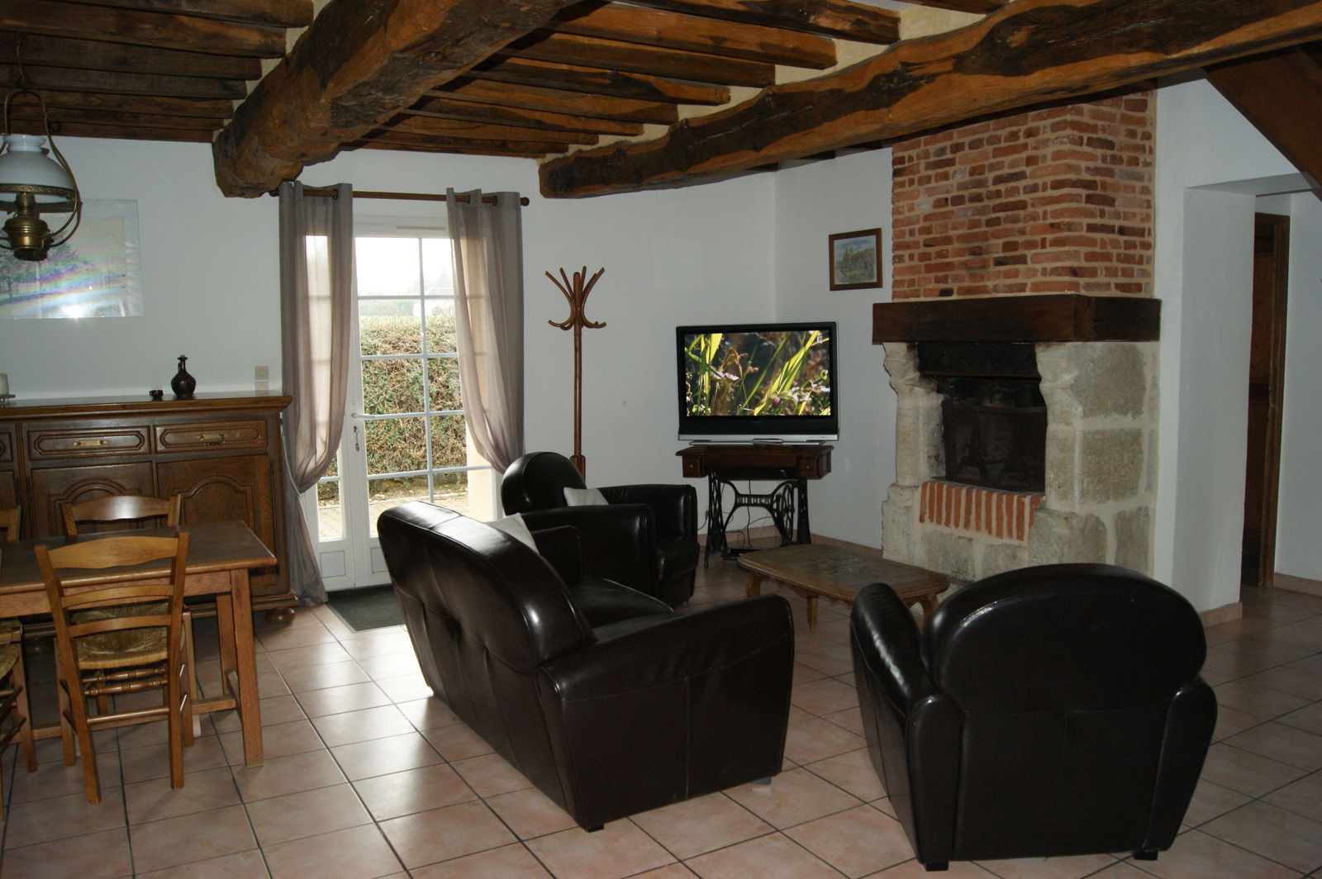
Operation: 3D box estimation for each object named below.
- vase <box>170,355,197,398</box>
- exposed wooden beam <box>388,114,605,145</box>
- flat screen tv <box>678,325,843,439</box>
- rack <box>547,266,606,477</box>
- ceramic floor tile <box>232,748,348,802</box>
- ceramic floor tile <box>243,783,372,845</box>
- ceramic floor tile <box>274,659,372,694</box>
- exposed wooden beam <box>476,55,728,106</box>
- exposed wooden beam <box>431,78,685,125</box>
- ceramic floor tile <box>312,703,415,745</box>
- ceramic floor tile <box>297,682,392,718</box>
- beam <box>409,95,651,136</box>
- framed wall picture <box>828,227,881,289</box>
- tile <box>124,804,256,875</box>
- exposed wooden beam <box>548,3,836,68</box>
[{"bbox_3d":[-2.563,-0.343,5.314,0.129,0.222,0.129,-3,6,-30],"label":"vase"},{"bbox_3d":[-1.030,-1.787,5.668,1.430,0.100,0.110,-4,5,-30],"label":"exposed wooden beam"},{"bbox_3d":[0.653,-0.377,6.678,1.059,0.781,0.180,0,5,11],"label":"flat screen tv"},{"bbox_3d":[-0.541,-0.125,6.482,0.459,1.992,0.459,-3,6,-30],"label":"rack"},{"bbox_3d":[-1.230,1.109,3.272,0.330,0.010,0.330,-4,6,-30],"label":"ceramic floor tile"},{"bbox_3d":[-1.064,1.129,2.983,0.330,0.010,0.330,-4,6,-30],"label":"ceramic floor tile"},{"bbox_3d":[-1.451,1.034,4.306,0.330,0.010,0.330,-4,6,-30],"label":"ceramic floor tile"},{"bbox_3d":[-0.340,-1.726,4.735,1.500,0.110,0.110,-4,5,-30],"label":"exposed wooden beam"},{"bbox_3d":[-0.587,-1.751,5.075,1.510,0.110,0.110,-4,5,-30],"label":"exposed wooden beam"},{"bbox_3d":[-1.119,1.077,3.728,0.330,0.010,0.330,-4,6,-30],"label":"ceramic floor tile"},{"bbox_3d":[-1.309,1.072,4.076,0.335,0.010,0.335,-3,6,-30],"label":"ceramic floor tile"},{"bbox_3d":[-0.690,-1.679,5.085,1.340,0.110,0.090,-4,6,-30],"label":"beam"},{"bbox_3d":[1.303,-1.208,6.699,0.025,0.390,0.530,-4,5,-30],"label":"framed wall picture"},{"bbox_3d":[-1.349,1.152,2.856,0.335,0.010,0.335,-3,6,-30],"label":"tile"},{"bbox_3d":[0.090,-1.681,4.067,1.500,0.120,0.130,-4,5,-30],"label":"exposed wooden beam"}]

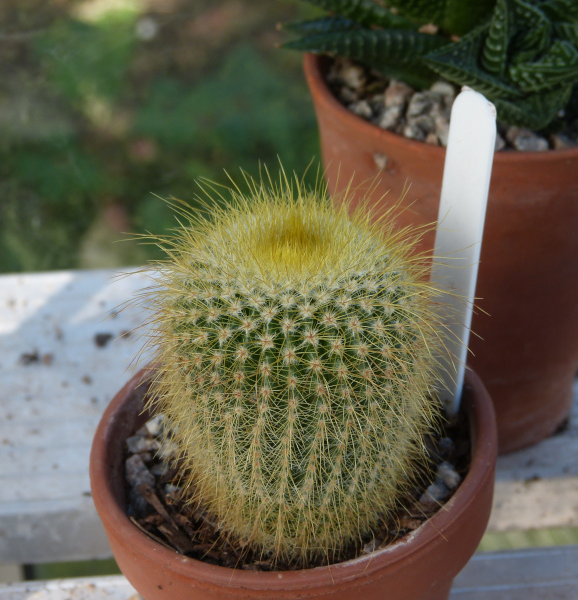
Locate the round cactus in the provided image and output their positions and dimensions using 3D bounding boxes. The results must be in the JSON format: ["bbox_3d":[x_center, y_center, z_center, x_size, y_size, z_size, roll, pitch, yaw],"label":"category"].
[{"bbox_3d":[0.001,0.015,0.490,0.081,0.083,0.081,-1,36,0],"label":"round cactus"}]

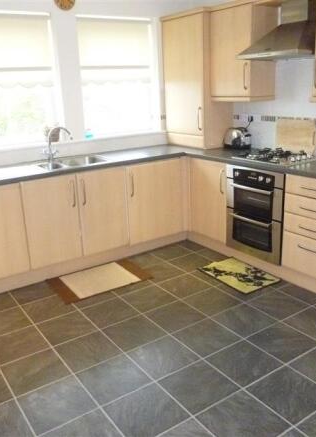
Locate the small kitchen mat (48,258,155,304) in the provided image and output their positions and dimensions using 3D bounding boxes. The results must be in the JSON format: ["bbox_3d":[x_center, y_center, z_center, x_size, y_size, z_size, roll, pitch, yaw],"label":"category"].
[{"bbox_3d":[-0.489,0.504,3.517,0.759,0.012,0.532,-13,20,-30],"label":"small kitchen mat"}]

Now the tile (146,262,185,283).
[{"bbox_3d":[0.024,0.467,3.602,0.325,0.010,0.325,-13,20,-32],"label":"tile"}]

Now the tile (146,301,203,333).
[{"bbox_3d":[0.122,0.682,2.914,0.322,0.010,0.322,-13,20,-32],"label":"tile"}]

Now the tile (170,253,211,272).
[{"bbox_3d":[0.294,0.410,3.809,0.325,0.012,0.325,-13,20,-32],"label":"tile"}]

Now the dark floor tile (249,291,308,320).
[{"bbox_3d":[0.854,0.618,2.991,0.326,0.010,0.322,-13,20,-32],"label":"dark floor tile"}]

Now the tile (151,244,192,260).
[{"bbox_3d":[0.131,0.335,4.025,0.326,0.010,0.322,-13,20,-32],"label":"tile"}]

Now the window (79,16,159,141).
[{"bbox_3d":[-0.379,-1.427,4.313,0.911,1.165,0.115,-13,20,-32],"label":"window"}]

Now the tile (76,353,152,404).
[{"bbox_3d":[-0.240,0.873,2.295,0.326,0.010,0.322,-13,20,-32],"label":"tile"}]

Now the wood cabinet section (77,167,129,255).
[{"bbox_3d":[-0.597,-0.115,3.787,0.454,0.712,0.530,-13,20,-32],"label":"wood cabinet section"}]

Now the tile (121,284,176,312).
[{"bbox_3d":[-0.064,0.601,3.168,0.325,0.010,0.325,-13,20,-32],"label":"tile"}]

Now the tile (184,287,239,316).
[{"bbox_3d":[0.404,0.614,3.095,0.322,0.010,0.322,-13,20,-32],"label":"tile"}]

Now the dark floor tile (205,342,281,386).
[{"bbox_3d":[0.489,0.821,2.388,0.322,0.010,0.322,-13,20,-32],"label":"dark floor tile"}]

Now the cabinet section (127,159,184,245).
[{"bbox_3d":[-0.153,-0.220,4.071,0.599,0.712,0.530,-13,20,-32],"label":"cabinet section"}]

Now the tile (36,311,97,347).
[{"bbox_3d":[-0.615,0.741,2.833,0.322,0.010,0.322,-13,20,-32],"label":"tile"}]

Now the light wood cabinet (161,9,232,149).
[{"bbox_3d":[0.429,-1.392,4.311,0.406,1.250,0.614,-13,20,-32],"label":"light wood cabinet"}]

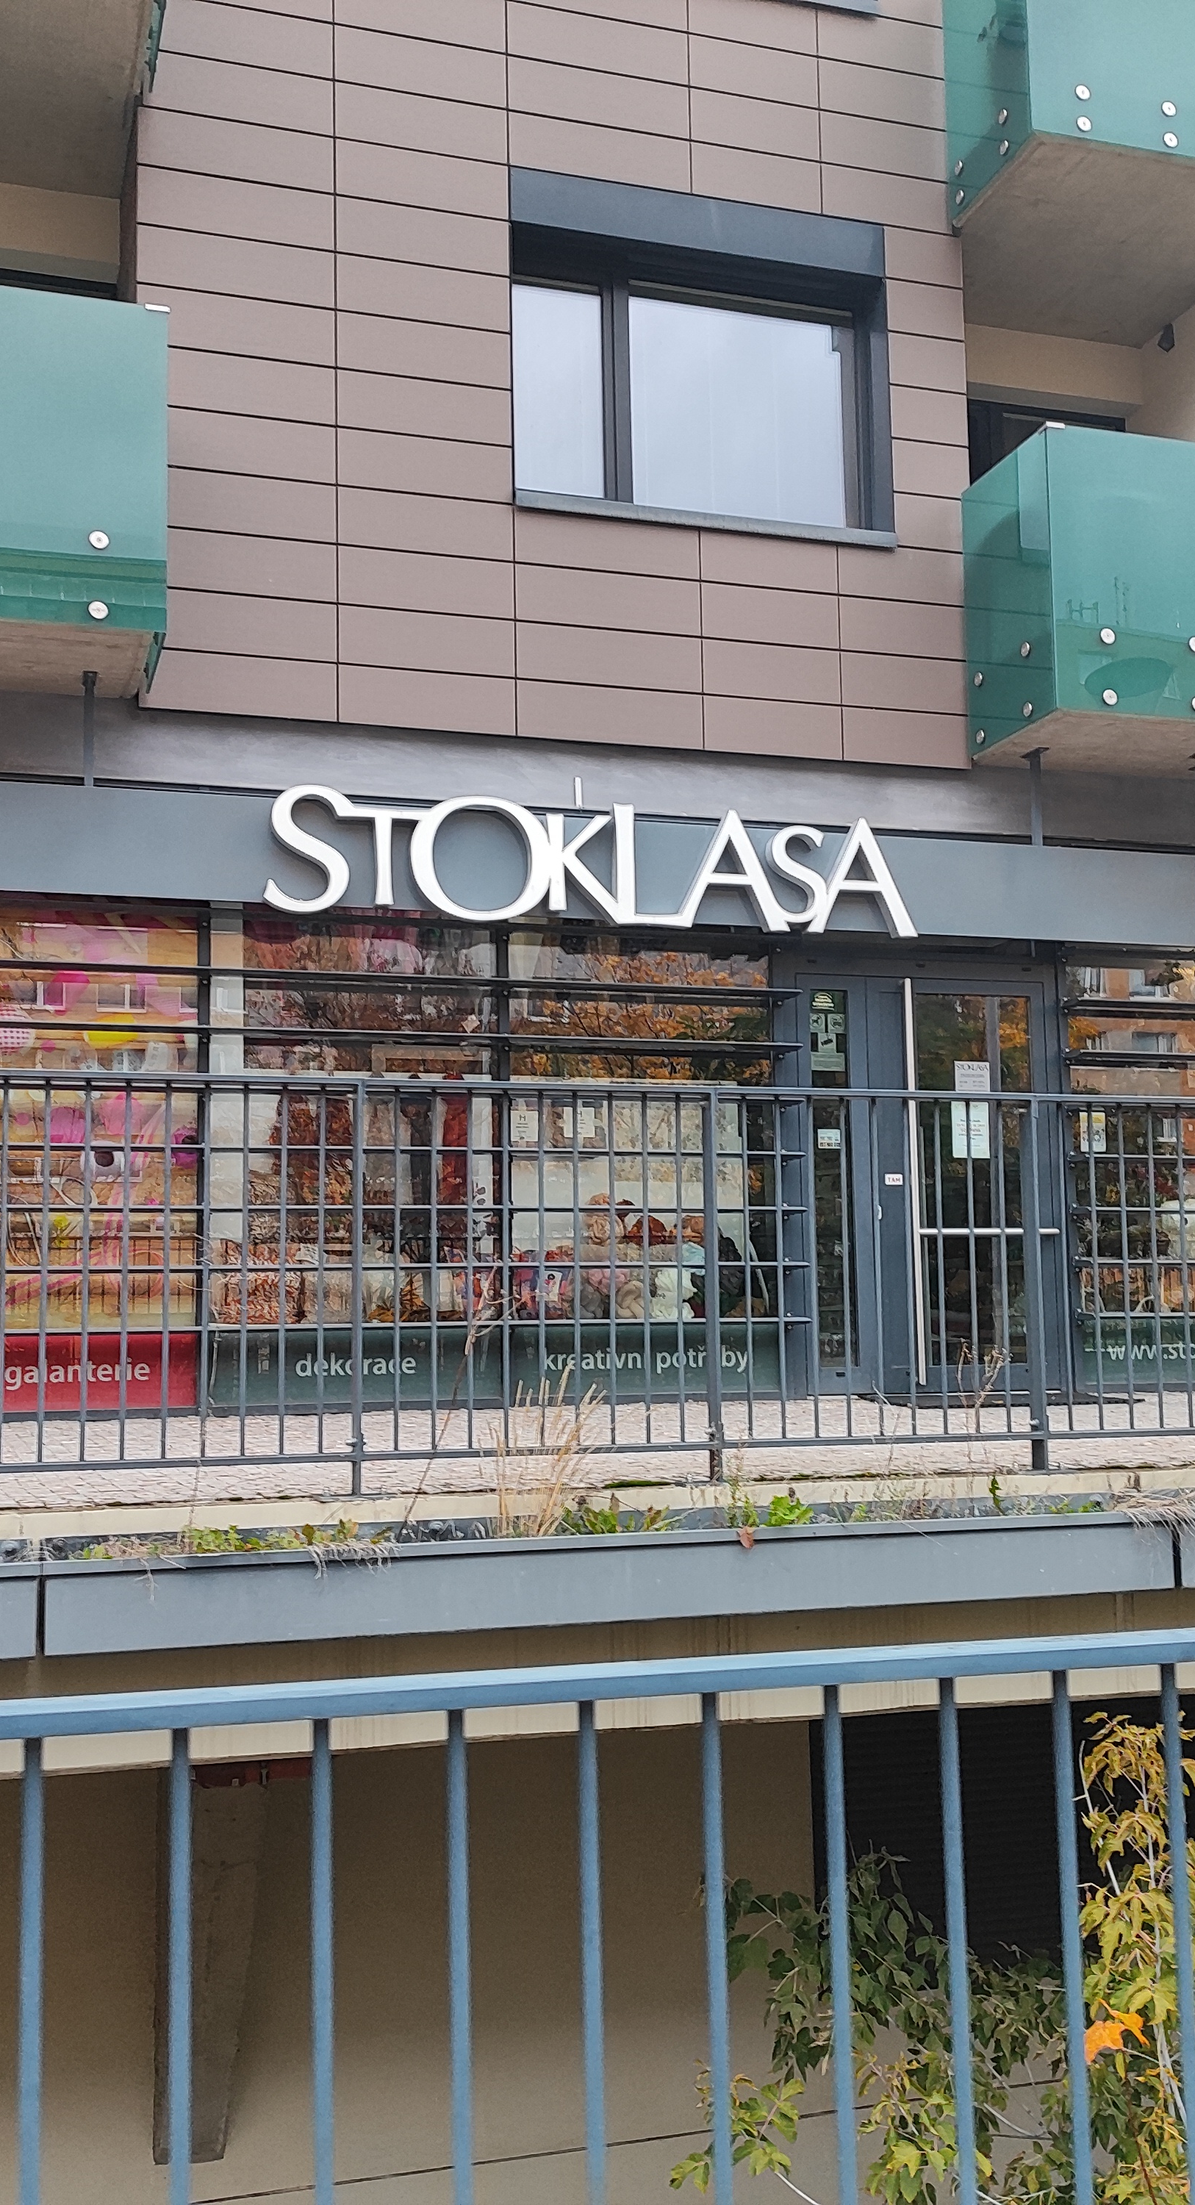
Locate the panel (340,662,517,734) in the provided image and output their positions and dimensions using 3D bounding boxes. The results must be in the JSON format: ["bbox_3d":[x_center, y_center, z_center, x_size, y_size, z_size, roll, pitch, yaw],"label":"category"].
[{"bbox_3d":[-0.834,-1.982,10.042,0.889,0.286,0.025,1,-6,-18],"label":"panel"}]

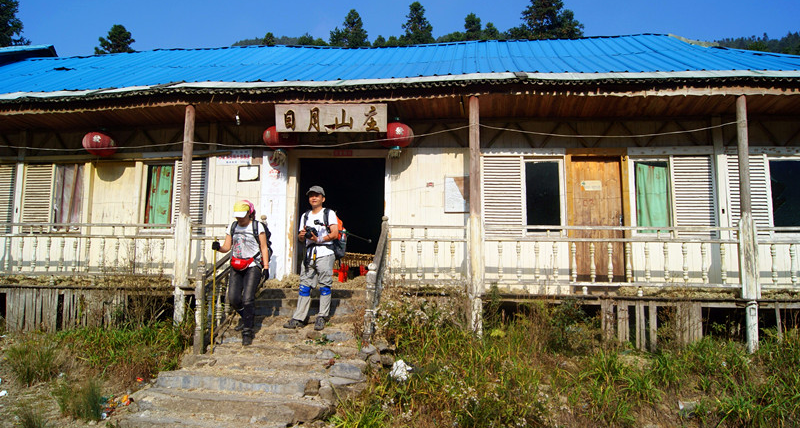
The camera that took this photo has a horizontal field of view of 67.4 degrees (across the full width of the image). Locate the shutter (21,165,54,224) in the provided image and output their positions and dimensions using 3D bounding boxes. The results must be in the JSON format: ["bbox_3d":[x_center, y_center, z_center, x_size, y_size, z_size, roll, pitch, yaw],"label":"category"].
[{"bbox_3d":[-5.868,-0.239,9.723,0.569,1.139,0.050,0,-7,6],"label":"shutter"}]

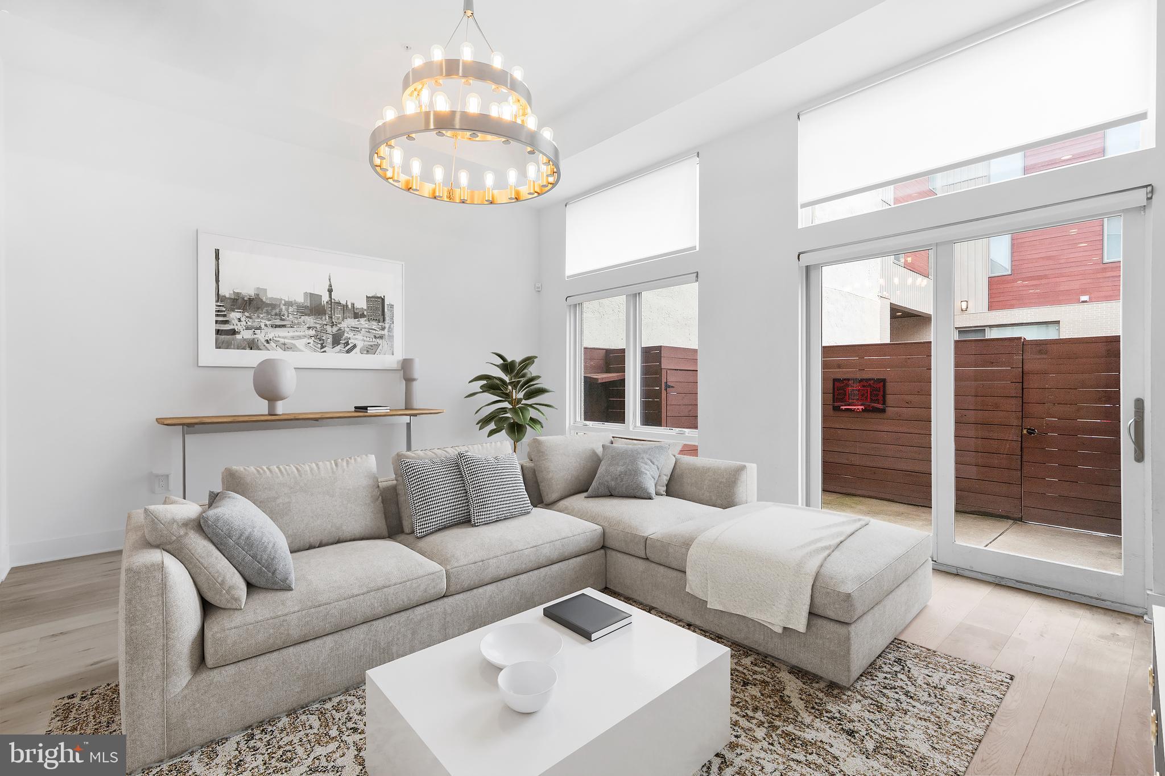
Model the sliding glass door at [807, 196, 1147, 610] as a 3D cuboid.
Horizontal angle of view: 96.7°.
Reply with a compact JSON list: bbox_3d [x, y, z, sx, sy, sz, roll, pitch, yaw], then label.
[{"bbox_3d":[2.335,0.073,3.328,0.120,2.155,1.764,0,0,-42],"label":"sliding glass door"}]

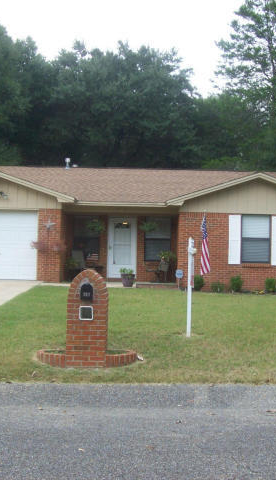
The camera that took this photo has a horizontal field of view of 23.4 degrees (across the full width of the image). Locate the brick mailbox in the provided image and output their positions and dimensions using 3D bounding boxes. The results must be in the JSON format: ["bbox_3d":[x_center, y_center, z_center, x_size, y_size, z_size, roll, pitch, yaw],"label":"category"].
[{"bbox_3d":[-0.635,1.006,8.826,1.320,1.260,0.680,1,-1,1],"label":"brick mailbox"}]

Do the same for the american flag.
[{"bbox_3d":[1.988,0.162,19.600,0.290,1.820,0.320,1,-1,1],"label":"american flag"}]

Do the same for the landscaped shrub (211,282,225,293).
[{"bbox_3d":[2.341,1.393,19.600,0.420,0.320,0.400,1,-1,1],"label":"landscaped shrub"}]

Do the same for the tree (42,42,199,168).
[{"bbox_3d":[-1.232,-5.170,40.818,9.600,14.000,9.000,1,-1,0],"label":"tree"}]

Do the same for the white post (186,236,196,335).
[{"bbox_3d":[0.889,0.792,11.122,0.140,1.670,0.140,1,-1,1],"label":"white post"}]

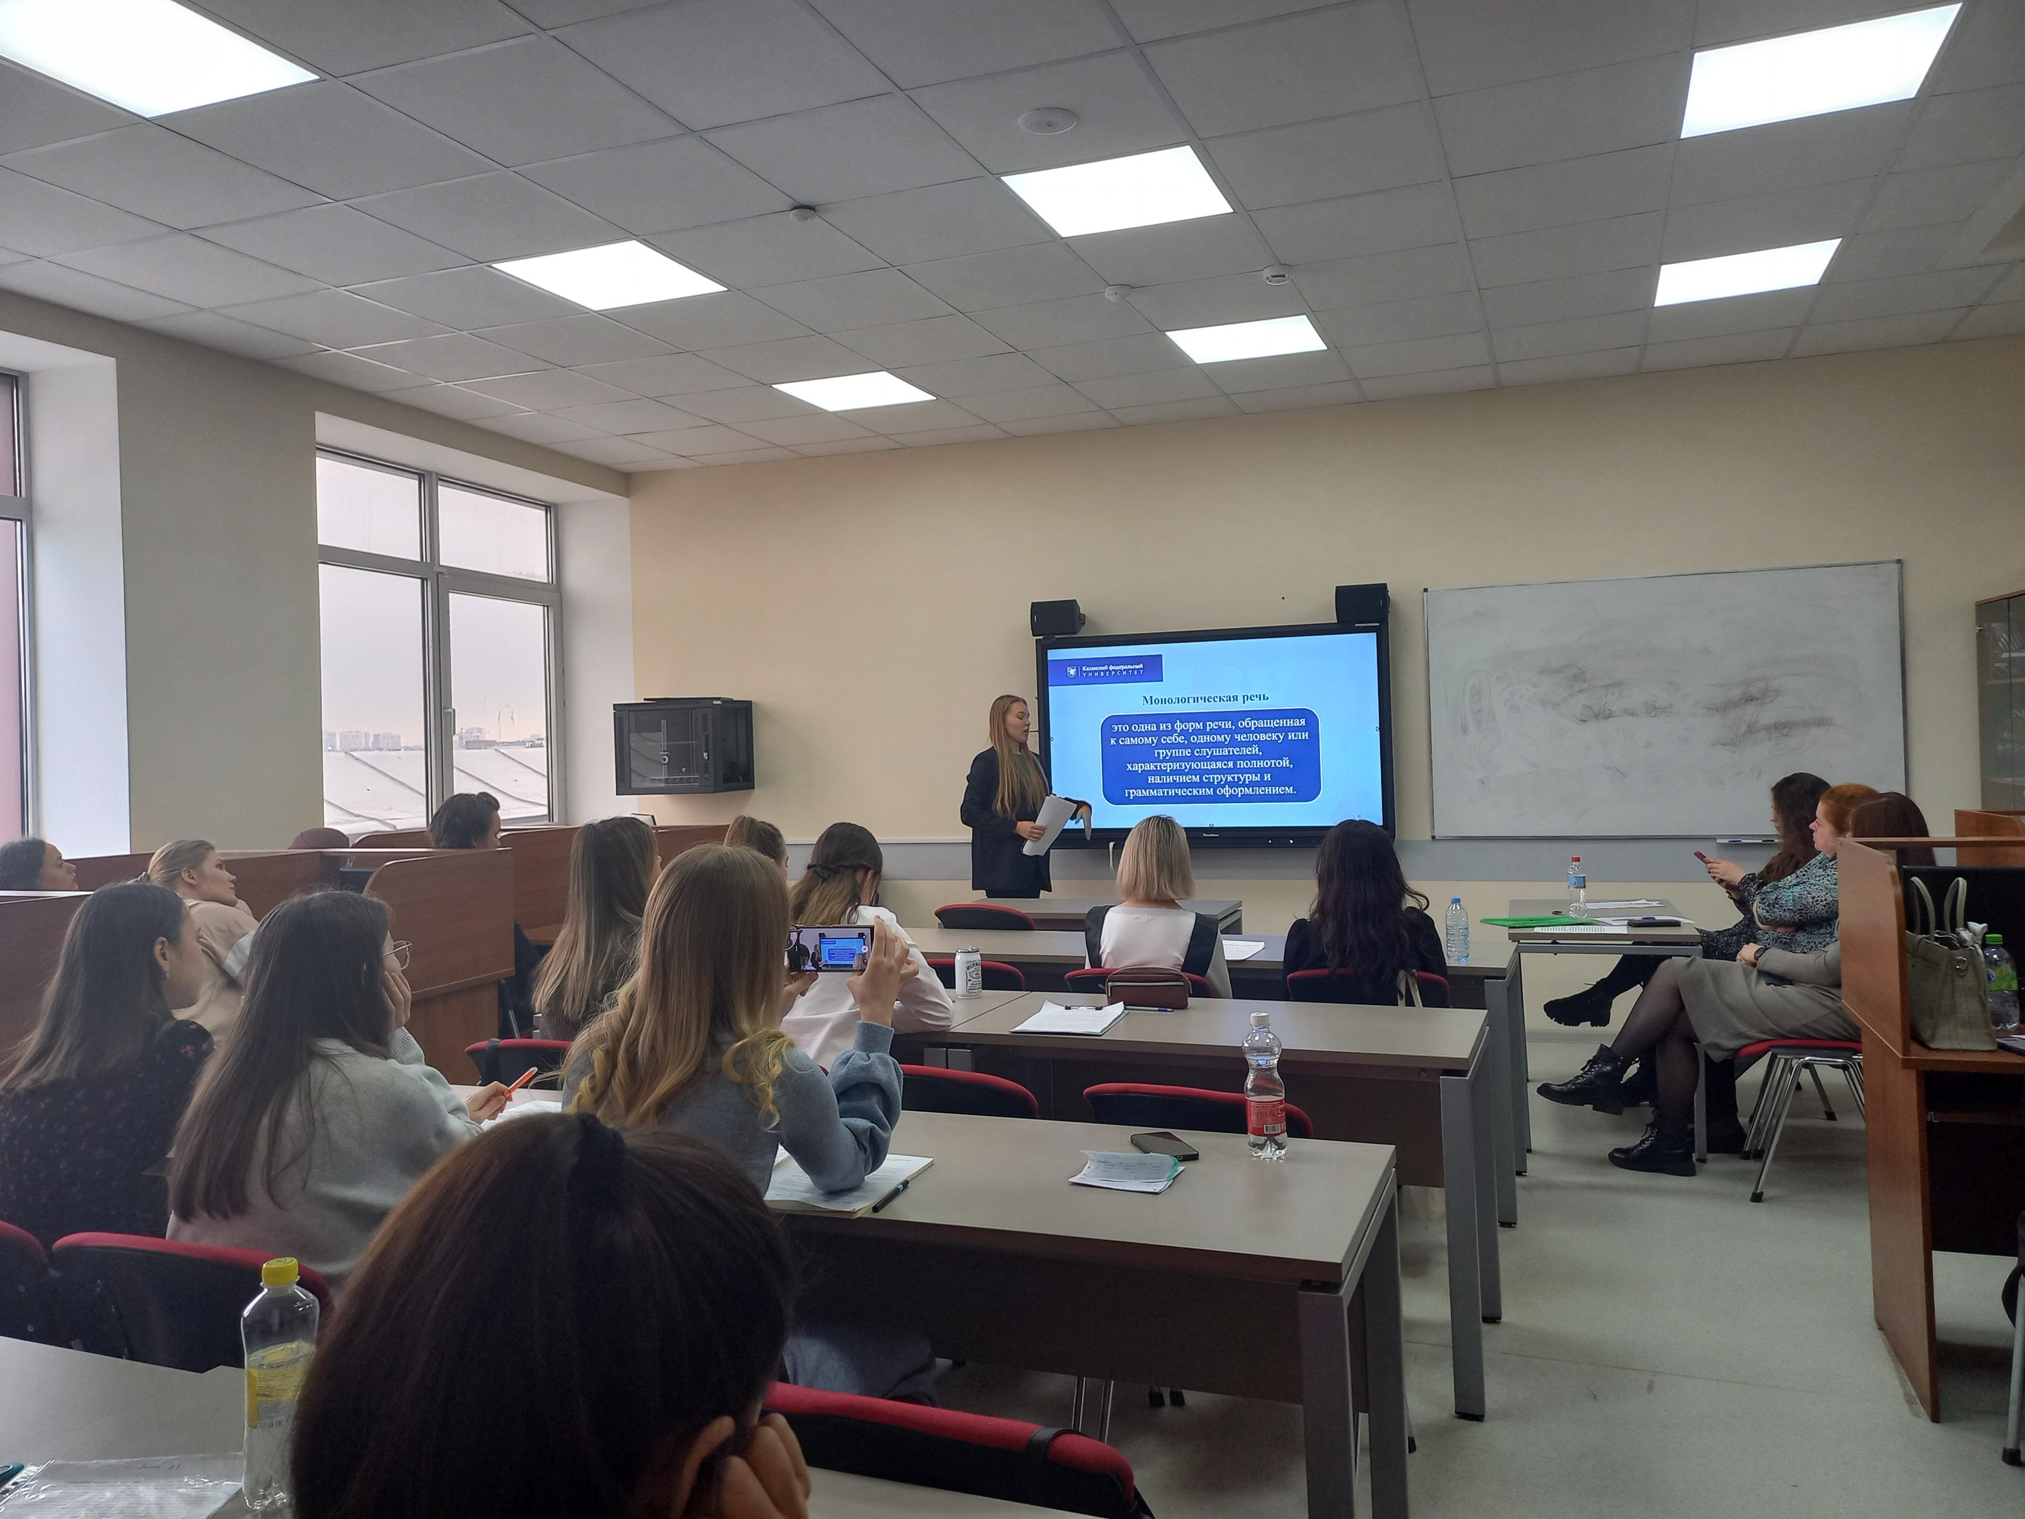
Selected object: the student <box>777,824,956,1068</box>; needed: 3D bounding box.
[{"bbox_3d":[-0.374,0.800,3.521,0.470,1.260,0.740,-2,0,24],"label":"student"}]

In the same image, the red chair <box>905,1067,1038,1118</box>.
[{"bbox_3d":[-0.055,1.016,3.131,0.480,0.810,0.550,-2,0,21],"label":"red chair"}]

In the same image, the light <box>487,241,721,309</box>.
[{"bbox_3d":[-1.351,-1.647,4.978,0.580,0.040,0.580,-2,0,21],"label":"light"}]

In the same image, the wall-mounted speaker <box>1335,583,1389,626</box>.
[{"bbox_3d":[1.661,-0.734,6.940,0.235,0.178,0.170,-2,0,18],"label":"wall-mounted speaker"}]

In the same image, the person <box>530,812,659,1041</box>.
[{"bbox_3d":[-0.910,0.802,3.674,0.480,1.300,0.720,-1,1,29],"label":"person"}]

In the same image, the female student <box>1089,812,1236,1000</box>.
[{"bbox_3d":[0.515,0.780,4.547,0.470,1.235,0.720,-2,0,21],"label":"female student"}]

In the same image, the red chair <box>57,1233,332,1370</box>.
[{"bbox_3d":[-0.950,1.043,2.110,0.500,0.820,0.550,-2,0,22],"label":"red chair"}]

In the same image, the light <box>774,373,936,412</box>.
[{"bbox_3d":[-0.694,-1.690,6.661,0.590,0.050,0.590,-2,0,21],"label":"light"}]

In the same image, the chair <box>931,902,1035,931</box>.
[{"bbox_3d":[-0.017,0.994,6.122,0.520,0.820,0.560,-2,0,21],"label":"chair"}]

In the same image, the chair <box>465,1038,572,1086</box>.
[{"bbox_3d":[-0.915,1.031,3.409,0.500,0.820,0.550,-2,0,22],"label":"chair"}]

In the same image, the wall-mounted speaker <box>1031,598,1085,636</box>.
[{"bbox_3d":[0.232,-0.725,7.516,0.250,0.175,0.160,-2,0,18],"label":"wall-mounted speaker"}]

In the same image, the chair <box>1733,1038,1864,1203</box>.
[{"bbox_3d":[2.580,0.932,4.622,0.550,0.810,0.490,-2,0,21],"label":"chair"}]

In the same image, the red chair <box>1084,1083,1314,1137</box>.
[{"bbox_3d":[0.437,1.002,2.906,0.480,0.810,0.550,-2,0,21],"label":"red chair"}]

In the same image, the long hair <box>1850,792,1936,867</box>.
[{"bbox_3d":[2.680,0.285,4.456,0.260,0.420,0.220,-2,0,22],"label":"long hair"}]

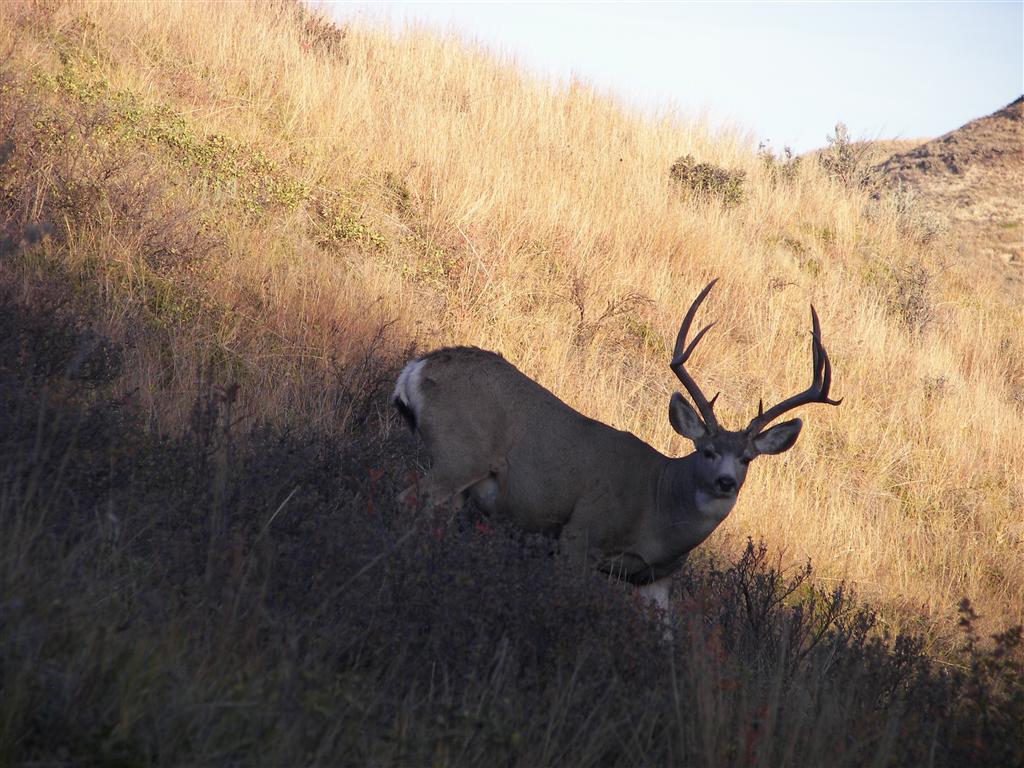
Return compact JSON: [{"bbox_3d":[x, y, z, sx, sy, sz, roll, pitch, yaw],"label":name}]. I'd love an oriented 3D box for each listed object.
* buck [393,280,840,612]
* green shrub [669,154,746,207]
[{"bbox_3d":[0.374,0.347,34.500,1.700,1.570,0.620,9,-2,14],"label":"buck"},{"bbox_3d":[1.010,-1.031,46.000,0.410,0.320,0.380,0,-4,0],"label":"green shrub"}]

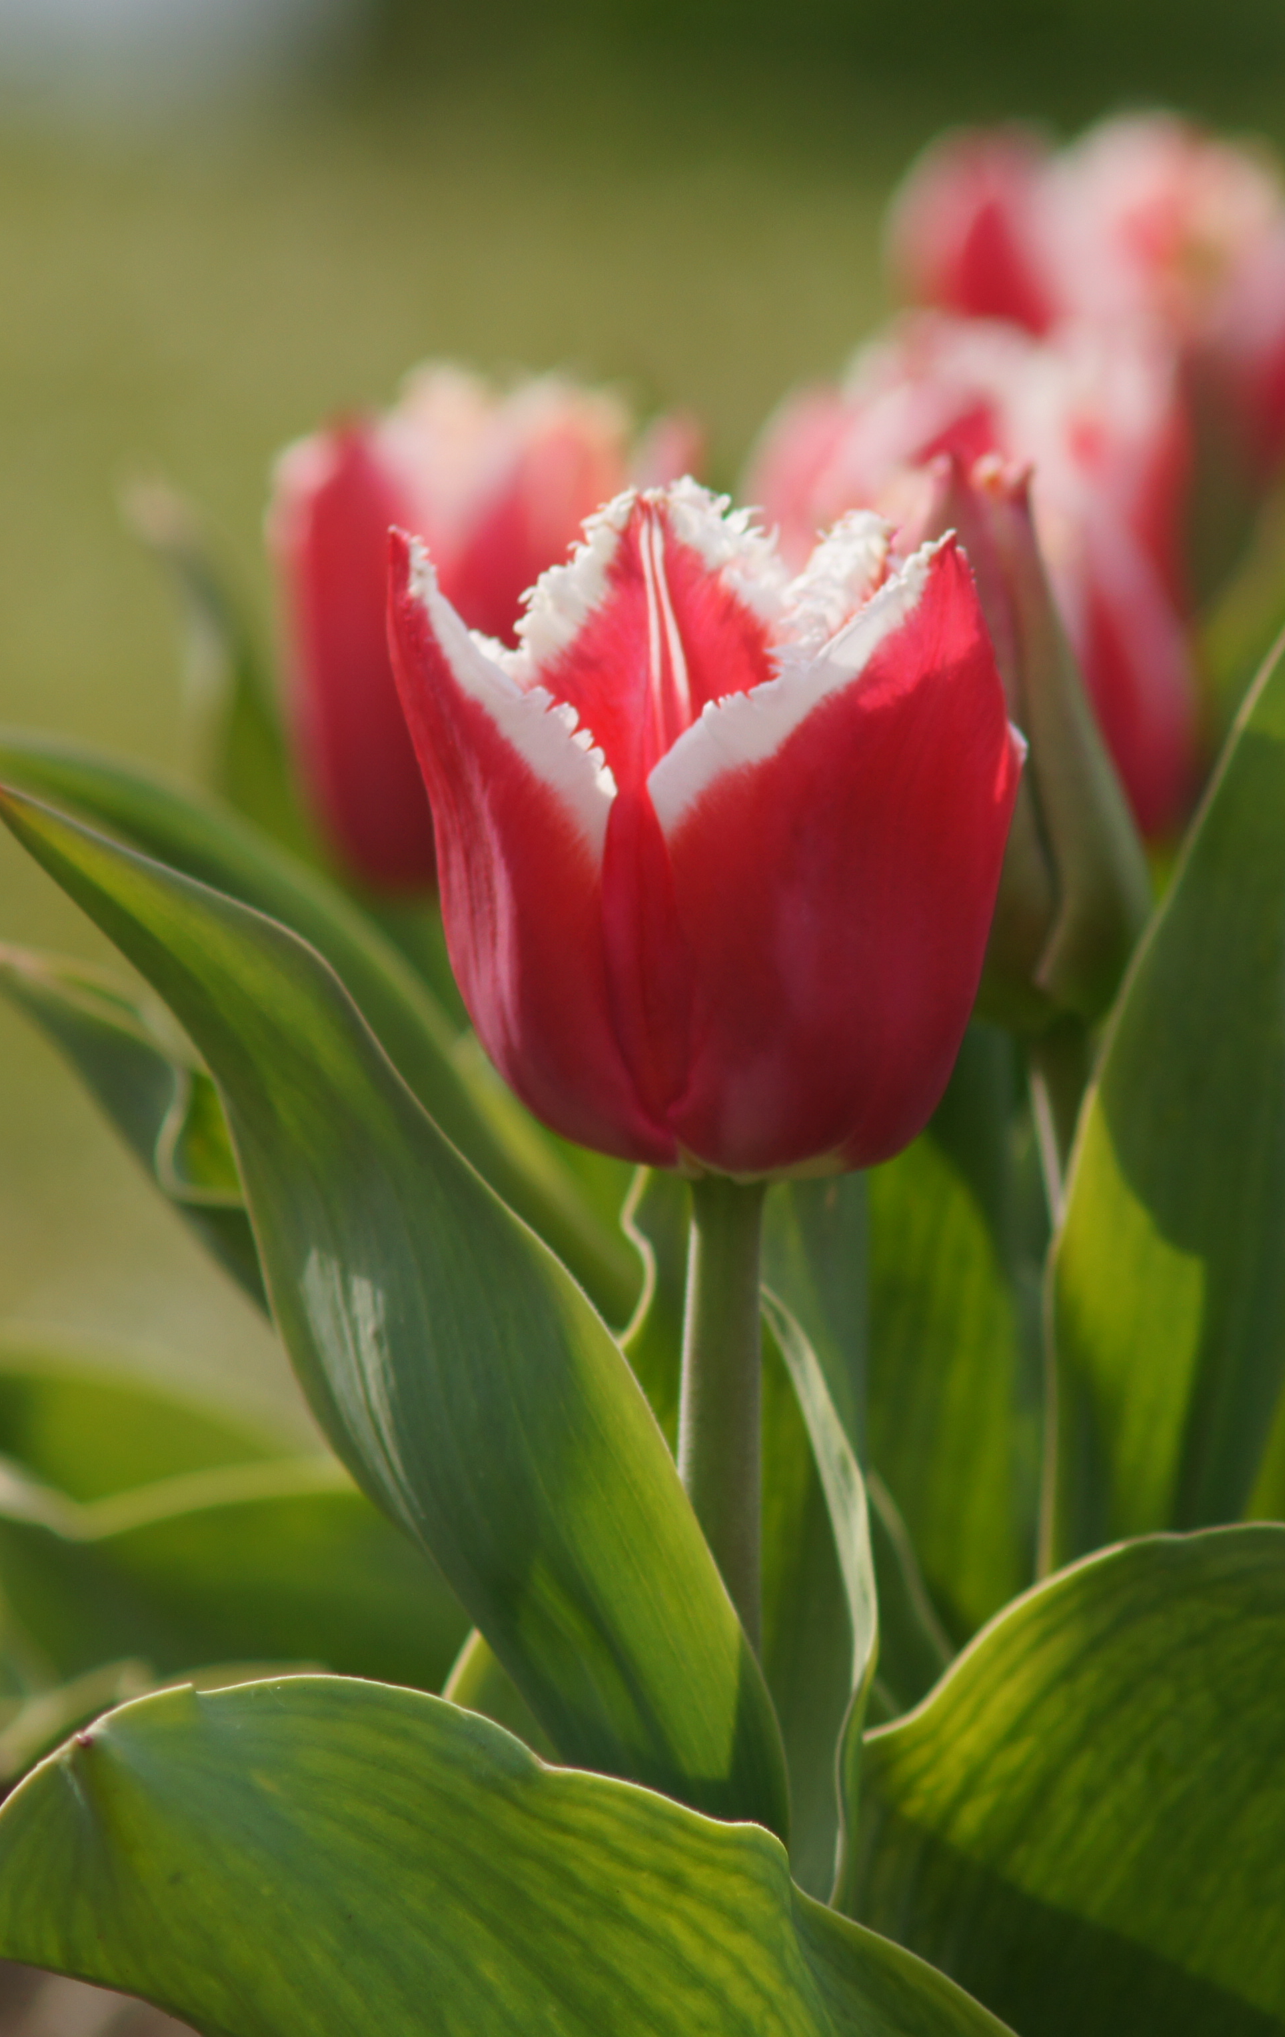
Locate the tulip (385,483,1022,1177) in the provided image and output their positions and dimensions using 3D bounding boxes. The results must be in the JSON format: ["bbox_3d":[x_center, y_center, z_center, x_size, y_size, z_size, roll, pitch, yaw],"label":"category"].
[{"bbox_3d":[0.005,-0.017,2.400,0.057,0.062,0.055,0,4,0],"label":"tulip"}]

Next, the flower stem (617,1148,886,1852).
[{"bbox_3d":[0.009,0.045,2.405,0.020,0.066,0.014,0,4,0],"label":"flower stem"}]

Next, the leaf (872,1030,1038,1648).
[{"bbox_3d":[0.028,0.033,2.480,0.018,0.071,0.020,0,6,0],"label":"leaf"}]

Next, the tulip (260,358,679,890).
[{"bbox_3d":[-0.016,-0.037,2.580,0.041,0.050,0.041,0,6,0],"label":"tulip"}]

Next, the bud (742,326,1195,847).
[{"bbox_3d":[0.033,-0.044,2.650,0.044,0.051,0.045,0,6,0],"label":"bud"}]

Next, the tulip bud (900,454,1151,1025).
[{"bbox_3d":[0.036,-0.026,2.470,0.023,0.053,0.024,-4,6,0],"label":"tulip bud"}]

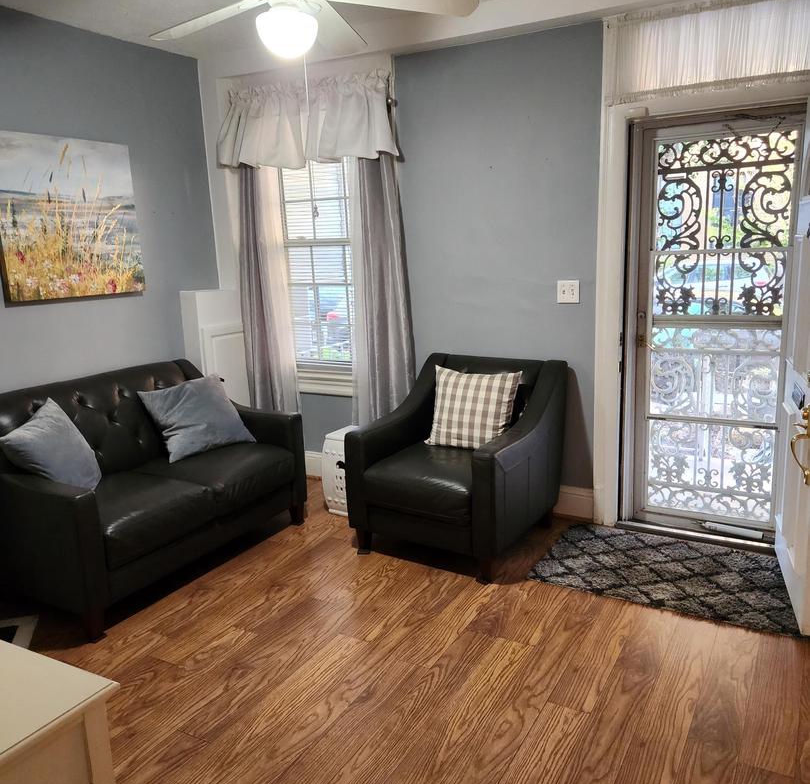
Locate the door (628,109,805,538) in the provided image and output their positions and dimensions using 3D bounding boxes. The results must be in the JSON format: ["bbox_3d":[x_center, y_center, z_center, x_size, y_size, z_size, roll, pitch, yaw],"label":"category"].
[{"bbox_3d":[1.500,-0.282,3.492,0.730,1.980,0.060,5,13,29],"label":"door"}]

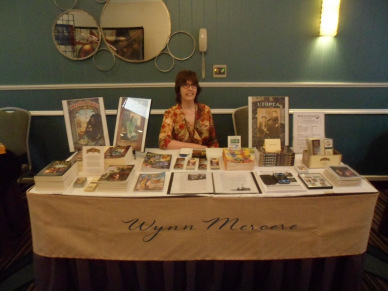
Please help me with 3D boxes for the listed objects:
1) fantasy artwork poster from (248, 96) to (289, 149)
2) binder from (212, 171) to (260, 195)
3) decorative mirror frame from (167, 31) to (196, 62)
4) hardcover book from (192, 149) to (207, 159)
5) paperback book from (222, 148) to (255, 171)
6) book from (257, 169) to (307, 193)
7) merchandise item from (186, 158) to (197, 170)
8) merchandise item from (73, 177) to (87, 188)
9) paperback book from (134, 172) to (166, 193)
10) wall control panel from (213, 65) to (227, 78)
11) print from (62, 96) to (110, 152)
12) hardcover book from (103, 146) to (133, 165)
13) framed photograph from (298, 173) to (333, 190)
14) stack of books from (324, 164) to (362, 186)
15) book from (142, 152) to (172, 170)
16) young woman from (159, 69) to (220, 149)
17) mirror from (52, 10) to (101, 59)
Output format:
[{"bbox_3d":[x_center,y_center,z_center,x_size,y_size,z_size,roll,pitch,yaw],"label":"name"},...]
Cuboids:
[{"bbox_3d":[0.560,-0.157,2.191,0.305,0.410,0.020,0,2,0],"label":"fantasy artwork poster"},{"bbox_3d":[0.230,0.201,1.645,0.246,0.014,0.292,0,16,0],"label":"binder"},{"bbox_3d":[-0.119,-0.965,2.827,0.280,0.285,0.025,0,16,0],"label":"decorative mirror frame"},{"bbox_3d":[0.043,0.061,2.127,0.100,0.015,0.205,0,17,2],"label":"hardcover book"},{"bbox_3d":[0.296,0.094,1.930,0.178,0.065,0.245,0,17,2],"label":"paperback book"},{"bbox_3d":[0.489,0.202,1.661,0.208,0.017,0.270,0,17,2],"label":"book"},{"bbox_3d":[-0.012,0.123,1.905,0.056,0.015,0.178,1,17,4],"label":"merchandise item"},{"bbox_3d":[-0.630,0.207,1.621,0.052,0.017,0.093,-3,17,-10],"label":"merchandise item"},{"bbox_3d":[-0.241,0.207,1.629,0.150,0.012,0.240,-1,17,-2],"label":"paperback book"},{"bbox_3d":[0.256,-0.722,2.844,0.126,0.116,0.020,0,17,1],"label":"wall control panel"},{"bbox_3d":[-0.825,-0.168,2.245,0.305,0.410,0.020,-8,-1,-24],"label":"print"},{"bbox_3d":[-0.509,0.078,1.976,0.155,0.078,0.240,-1,17,-3],"label":"hardcover book"},{"bbox_3d":[0.678,0.199,1.635,0.129,0.014,0.187,0,17,3],"label":"framed photograph"},{"bbox_3d":[0.858,0.172,1.696,0.150,0.042,0.222,1,17,2],"label":"stack of books"},{"bbox_3d":[-0.242,0.113,1.958,0.185,0.020,0.265,-1,17,-1],"label":"book"},{"bbox_3d":[-0.040,0.074,2.379,0.480,1.320,0.620,0,16,0],"label":"young woman"},{"bbox_3d":[-1.099,-1.036,2.742,0.465,0.465,0.030,0,17,1],"label":"mirror"}]

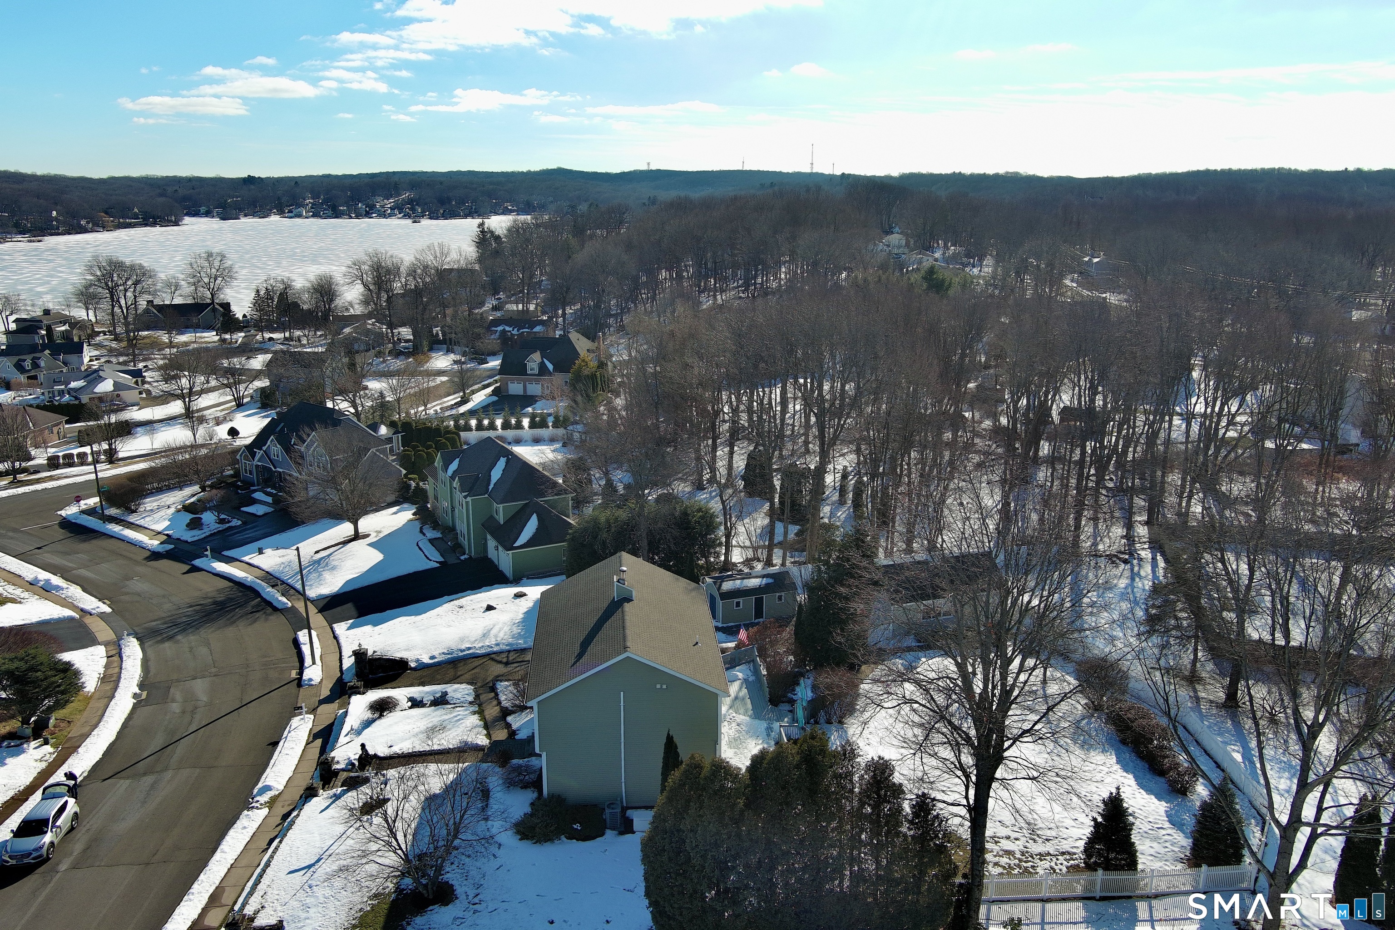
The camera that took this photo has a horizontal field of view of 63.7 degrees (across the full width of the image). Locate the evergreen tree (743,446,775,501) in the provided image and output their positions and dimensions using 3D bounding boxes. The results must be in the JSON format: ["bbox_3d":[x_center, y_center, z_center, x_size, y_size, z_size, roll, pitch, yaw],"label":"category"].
[{"bbox_3d":[6.326,0.793,114.783,3.100,5.300,3.000,0,14,0],"label":"evergreen tree"}]

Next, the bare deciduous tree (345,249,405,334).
[{"bbox_3d":[-76.571,-40.086,265.467,14.000,21.000,13.500,0,14,0],"label":"bare deciduous tree"}]

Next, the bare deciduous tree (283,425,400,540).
[{"bbox_3d":[-33.576,1.821,105.697,10.500,10.600,10.200,0,14,0],"label":"bare deciduous tree"}]

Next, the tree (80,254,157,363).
[{"bbox_3d":[-126.490,-34.600,244.260,16.000,20.500,16.000,0,14,0],"label":"tree"}]

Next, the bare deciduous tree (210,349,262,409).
[{"bbox_3d":[-71.150,-13.200,172.540,7.200,8.800,7.200,0,14,0],"label":"bare deciduous tree"}]

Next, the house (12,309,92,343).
[{"bbox_3d":[-150.000,-32.290,260.970,10.500,7.900,13.500,1,14,6],"label":"house"}]

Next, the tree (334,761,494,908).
[{"bbox_3d":[-12.532,16.709,50.391,7.200,6.300,7.000,0,14,0],"label":"tree"}]

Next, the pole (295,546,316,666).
[{"bbox_3d":[-26.425,9.565,75.980,0.280,8.500,0.280,-2,14,0],"label":"pole"}]

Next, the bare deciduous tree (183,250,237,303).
[{"bbox_3d":[-118.917,-41.249,272.856,12.400,19.000,12.000,0,14,0],"label":"bare deciduous tree"}]

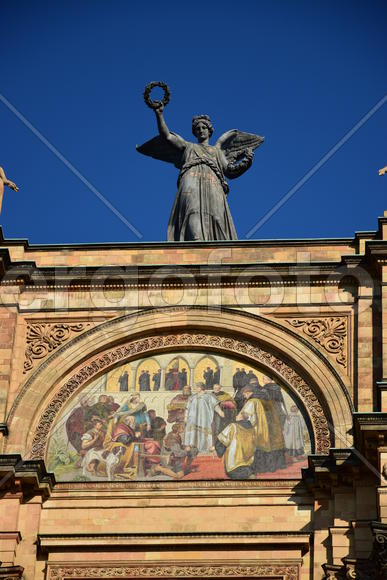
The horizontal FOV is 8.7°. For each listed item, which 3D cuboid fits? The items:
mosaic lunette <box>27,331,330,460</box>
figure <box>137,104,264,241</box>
[{"bbox_3d":[-0.207,1.926,42.808,5.050,2.950,0.350,-1,-38,5],"label":"mosaic lunette"},{"bbox_3d":[0.108,-1.850,46.529,2.380,3.700,1.300,-1,-38,5],"label":"figure"}]

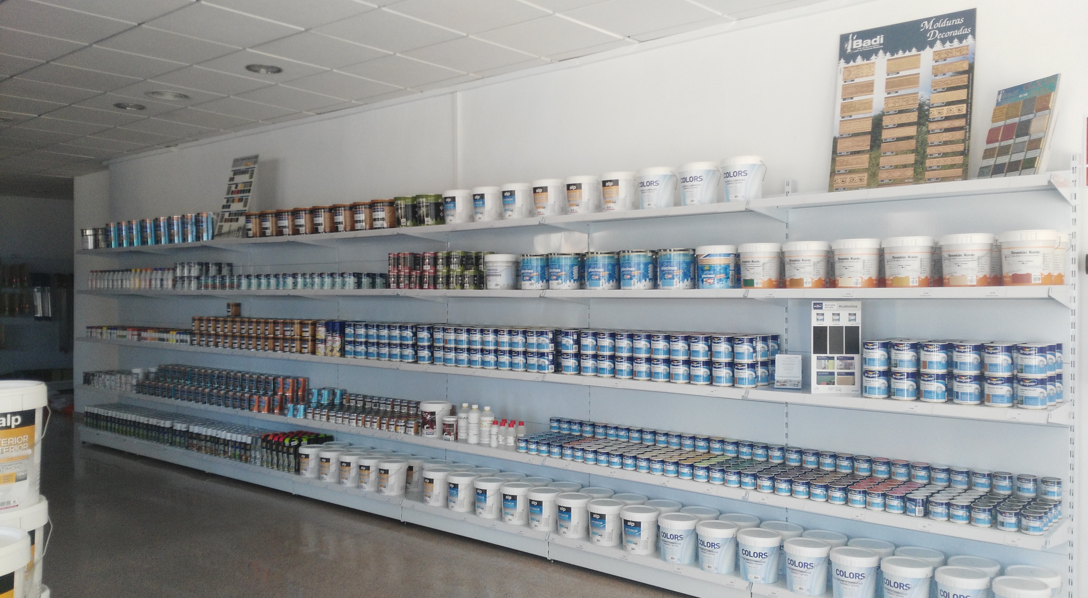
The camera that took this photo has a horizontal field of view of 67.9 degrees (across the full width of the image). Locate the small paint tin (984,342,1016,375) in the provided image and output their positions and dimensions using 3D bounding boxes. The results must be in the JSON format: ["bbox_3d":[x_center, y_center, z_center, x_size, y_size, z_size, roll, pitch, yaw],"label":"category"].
[{"bbox_3d":[1.794,0.238,3.185,0.100,0.119,0.100,0,1,35],"label":"small paint tin"}]

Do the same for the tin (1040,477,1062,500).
[{"bbox_3d":[2.088,0.778,3.322,0.074,0.076,0.074,1,2,38],"label":"tin"}]

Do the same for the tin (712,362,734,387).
[{"bbox_3d":[0.855,0.357,3.860,0.100,0.117,0.100,0,1,22],"label":"tin"}]

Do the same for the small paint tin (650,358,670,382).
[{"bbox_3d":[0.597,0.363,4.131,0.099,0.113,0.099,0,1,0],"label":"small paint tin"}]

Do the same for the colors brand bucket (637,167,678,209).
[{"bbox_3d":[0.588,-0.578,4.198,0.200,0.217,0.200,0,1,0],"label":"colors brand bucket"}]

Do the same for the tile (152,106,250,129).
[{"bbox_3d":[-2.832,-1.495,6.702,0.595,0.020,0.597,0,2,38],"label":"tile"}]

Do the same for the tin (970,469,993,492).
[{"bbox_3d":[1.887,0.785,3.481,0.074,0.076,0.074,1,2,38],"label":"tin"}]

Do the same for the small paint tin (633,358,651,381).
[{"bbox_3d":[0.513,0.364,4.204,0.100,0.119,0.100,0,1,0],"label":"small paint tin"}]

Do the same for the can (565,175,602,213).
[{"bbox_3d":[0.213,-0.573,4.461,0.183,0.196,0.183,0,1,0],"label":"can"}]

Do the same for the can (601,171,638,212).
[{"bbox_3d":[0.400,-0.558,4.286,0.197,0.203,0.197,0,1,0],"label":"can"}]

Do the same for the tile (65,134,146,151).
[{"bbox_3d":[-4.208,-1.510,7.790,0.600,0.020,0.600,1,1,39],"label":"tile"}]

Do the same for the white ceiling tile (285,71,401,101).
[{"bbox_3d":[-1.380,-1.462,5.526,0.600,0.020,0.600,1,2,38],"label":"white ceiling tile"}]

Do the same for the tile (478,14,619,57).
[{"bbox_3d":[0.018,-1.439,4.405,0.600,0.018,0.600,1,1,39],"label":"tile"}]

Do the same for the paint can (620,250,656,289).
[{"bbox_3d":[0.487,-0.147,4.208,0.183,0.196,0.183,0,1,0],"label":"paint can"}]

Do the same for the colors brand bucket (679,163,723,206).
[{"bbox_3d":[0.768,-0.558,3.999,0.198,0.205,0.198,0,1,33],"label":"colors brand bucket"}]

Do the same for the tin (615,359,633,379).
[{"bbox_3d":[0.422,0.360,4.230,0.100,0.117,0.100,0,1,0],"label":"tin"}]

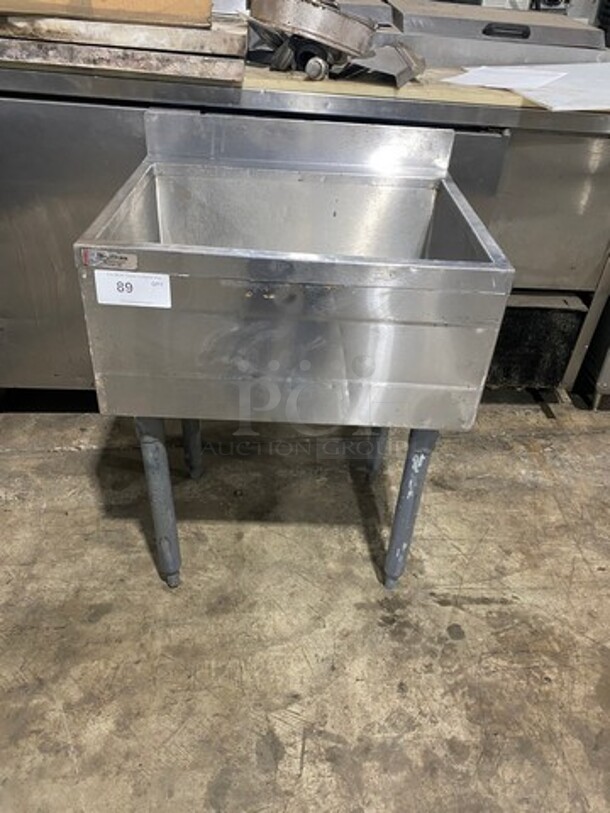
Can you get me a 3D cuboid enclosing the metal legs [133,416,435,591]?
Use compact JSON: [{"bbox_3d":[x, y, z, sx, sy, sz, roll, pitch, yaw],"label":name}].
[{"bbox_3d":[-0.040,0.095,1.313,0.505,0.469,0.388,3,35,-2],"label":"metal legs"}]

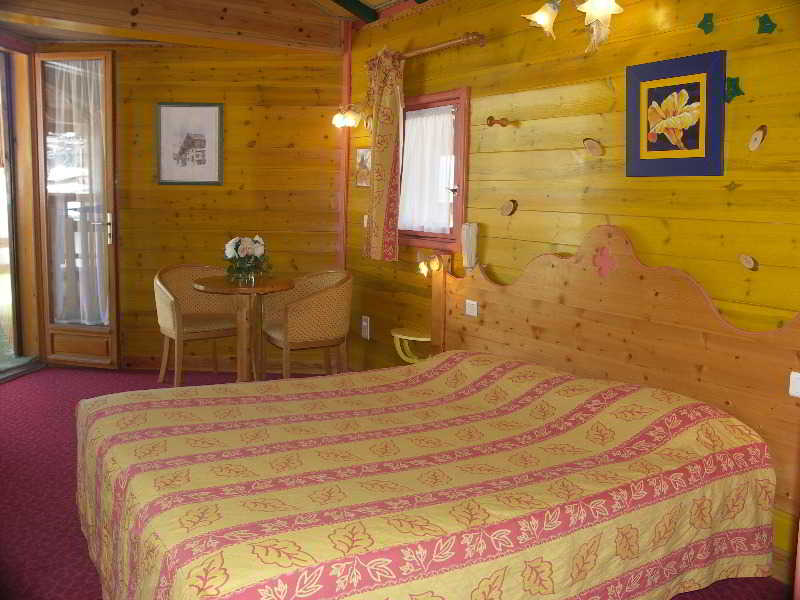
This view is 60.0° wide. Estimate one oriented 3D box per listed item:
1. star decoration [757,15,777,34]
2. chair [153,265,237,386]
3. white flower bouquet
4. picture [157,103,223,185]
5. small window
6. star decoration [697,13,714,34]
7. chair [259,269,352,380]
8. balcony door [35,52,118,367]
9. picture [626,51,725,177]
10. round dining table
[{"bbox_3d":[1.177,-0.889,2.236,0.015,0.062,0.066,-6,11,-33],"label":"star decoration"},{"bbox_3d":[-1.310,0.199,4.567,0.550,0.765,0.540,-8,12,-39],"label":"chair"},{"bbox_3d":[-0.936,-0.254,4.257,0.280,0.301,0.270,-2,10,-11],"label":"white flower bouquet"},{"bbox_3d":[-1.428,-1.054,4.709,0.460,0.545,0.025,1,10,6],"label":"picture"},{"bbox_3d":[0.160,-0.698,3.828,0.090,0.830,0.660,-6,11,-33],"label":"small window"},{"bbox_3d":[1.057,-0.959,2.407,0.015,0.070,0.071,-6,11,-33],"label":"star decoration"},{"bbox_3d":[-0.560,0.232,4.370,0.540,0.765,0.550,-4,10,-24],"label":"chair"},{"bbox_3d":[-2.275,-0.603,4.908,0.620,2.195,0.055,3,10,15],"label":"balcony door"},{"bbox_3d":[0.990,-0.667,2.545,0.025,0.425,0.415,-6,11,-33],"label":"picture"},{"bbox_3d":[-0.965,0.253,4.353,0.630,0.730,0.630,0,10,0],"label":"round dining table"}]

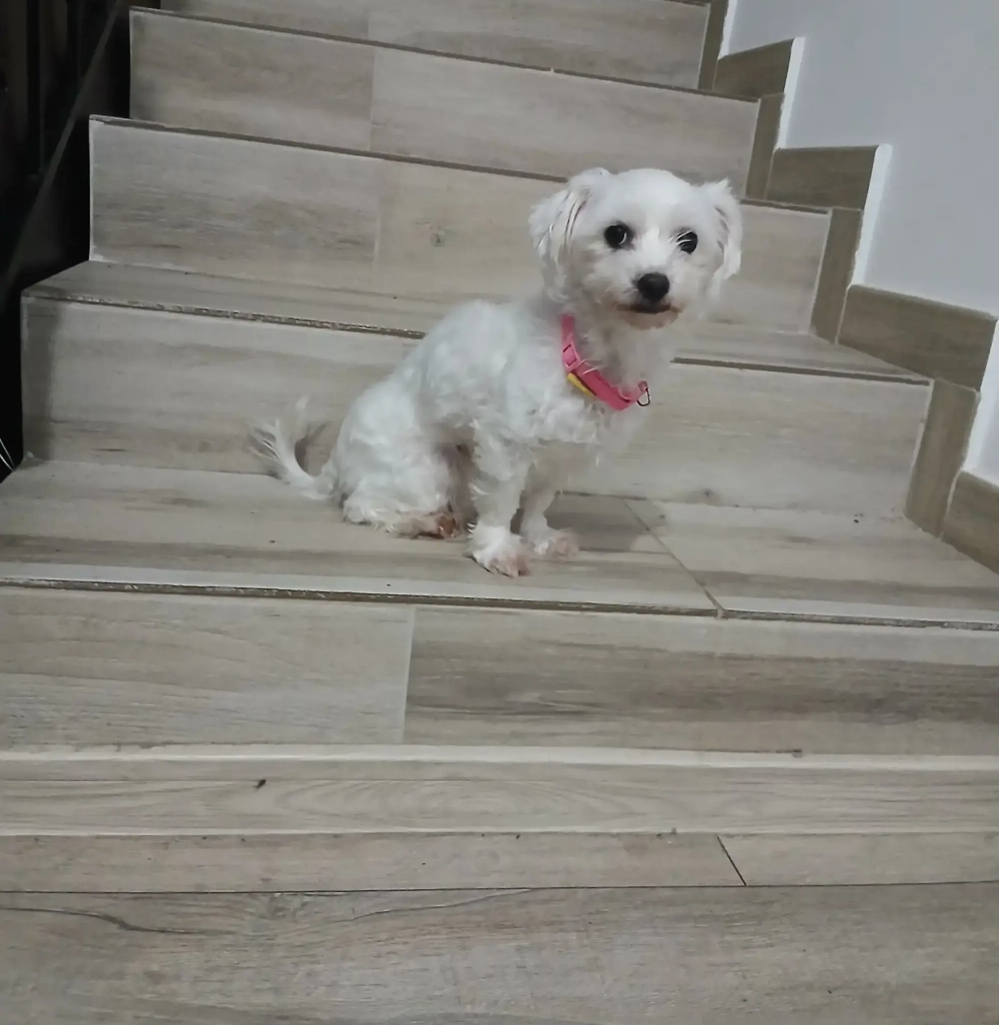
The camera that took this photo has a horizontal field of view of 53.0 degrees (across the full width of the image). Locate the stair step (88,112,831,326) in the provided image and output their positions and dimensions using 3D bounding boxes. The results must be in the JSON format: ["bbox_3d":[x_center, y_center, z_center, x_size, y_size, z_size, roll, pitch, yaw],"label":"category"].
[{"bbox_3d":[-0.046,-0.397,1.387,0.936,0.158,0.272,3,19,-12],"label":"stair step"}]

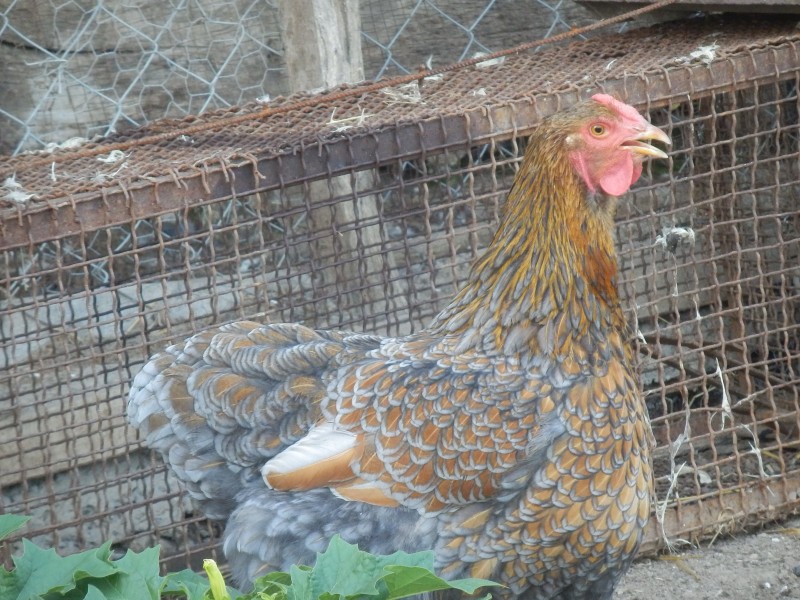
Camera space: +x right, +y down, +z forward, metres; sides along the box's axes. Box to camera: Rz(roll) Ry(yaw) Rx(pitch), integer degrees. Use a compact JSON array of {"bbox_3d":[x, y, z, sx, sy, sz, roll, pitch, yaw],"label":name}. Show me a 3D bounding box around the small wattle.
[{"bbox_3d":[0.154,-0.086,4.300,0.025,0.027,0.022,4,16,19],"label":"small wattle"}]

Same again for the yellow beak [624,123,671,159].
[{"bbox_3d":[0.172,-0.111,4.297,0.031,0.024,0.019,4,16,19],"label":"yellow beak"}]

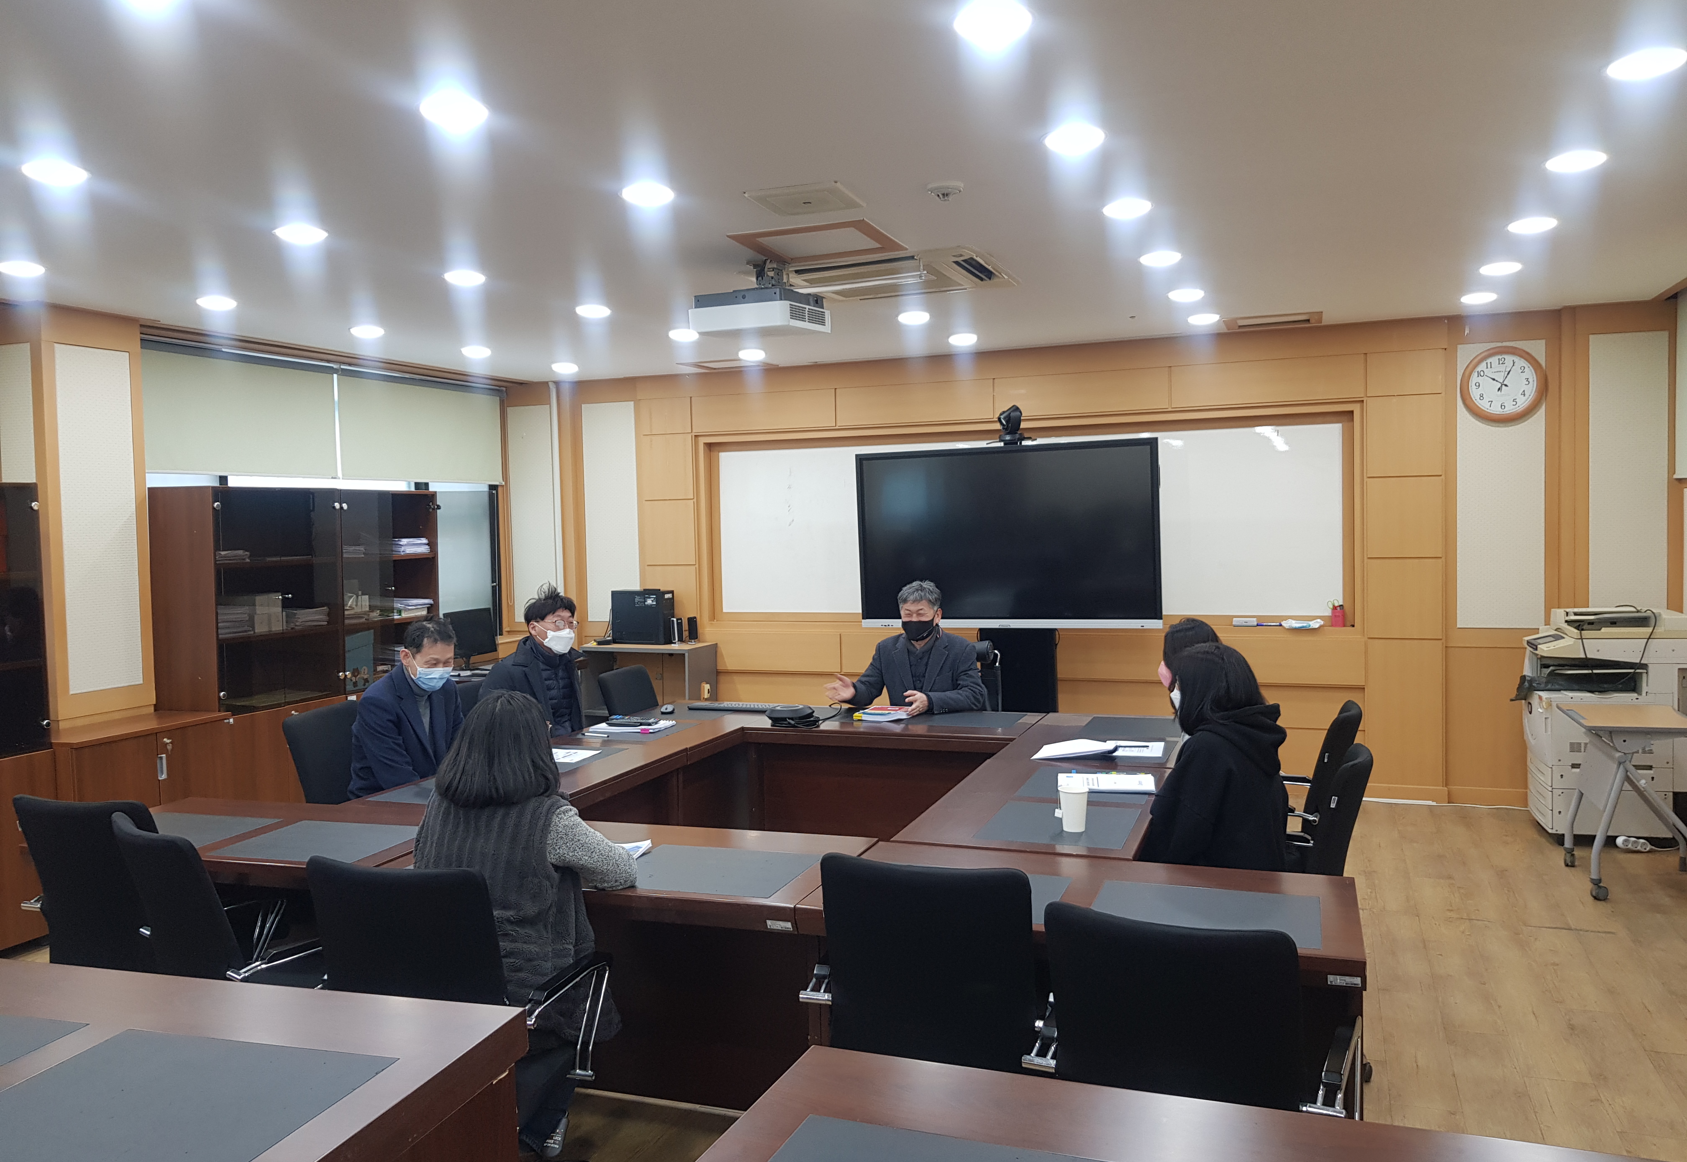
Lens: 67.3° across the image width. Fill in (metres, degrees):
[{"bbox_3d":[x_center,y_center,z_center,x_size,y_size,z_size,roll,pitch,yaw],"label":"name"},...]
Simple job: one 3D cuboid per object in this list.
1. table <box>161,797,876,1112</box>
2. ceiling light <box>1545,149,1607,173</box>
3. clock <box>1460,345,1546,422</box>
[{"bbox_3d":[-1.148,1.110,3.614,2.420,0.740,0.620,0,3,19],"label":"table"},{"bbox_3d":[2.110,-1.200,3.645,0.175,0.030,0.175,0,3,21],"label":"ceiling light"},{"bbox_3d":[3.466,-1.035,6.660,0.399,0.399,0.050,0,3,21],"label":"clock"}]

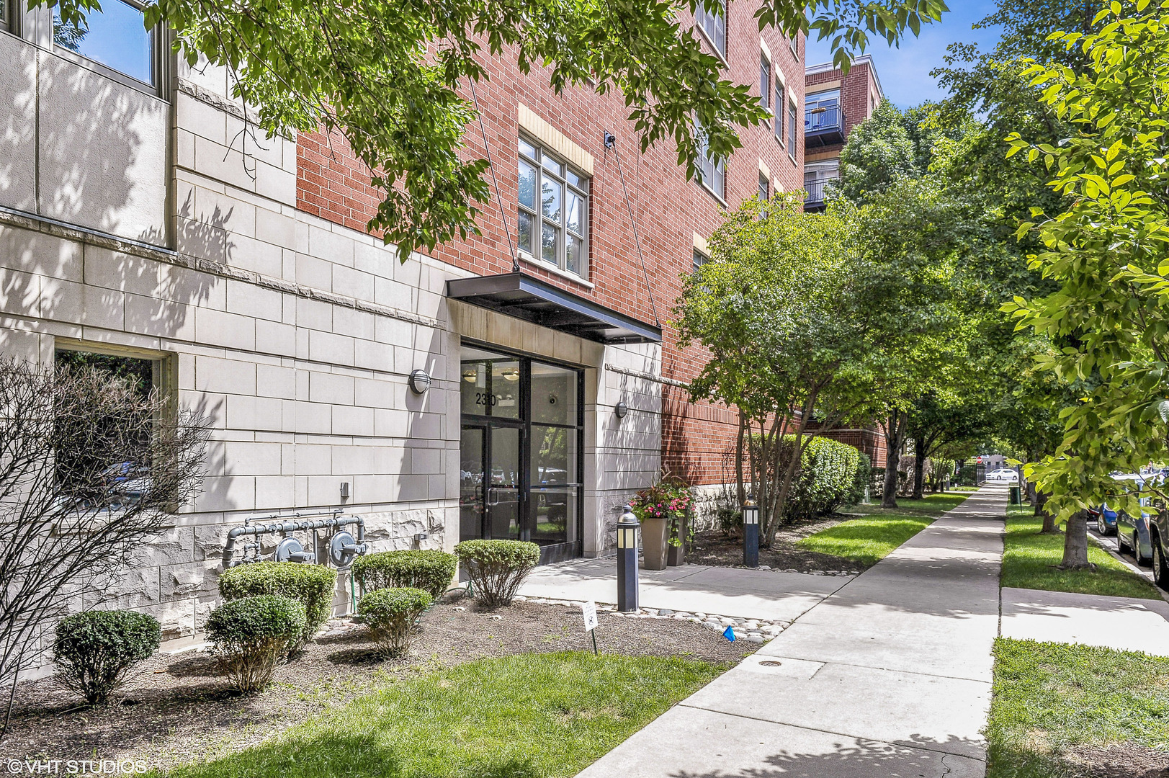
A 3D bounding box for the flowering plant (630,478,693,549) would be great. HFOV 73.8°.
[{"bbox_3d":[1.188,1.868,11.850,0.850,1.050,1.050,-3,-6,28],"label":"flowering plant"}]

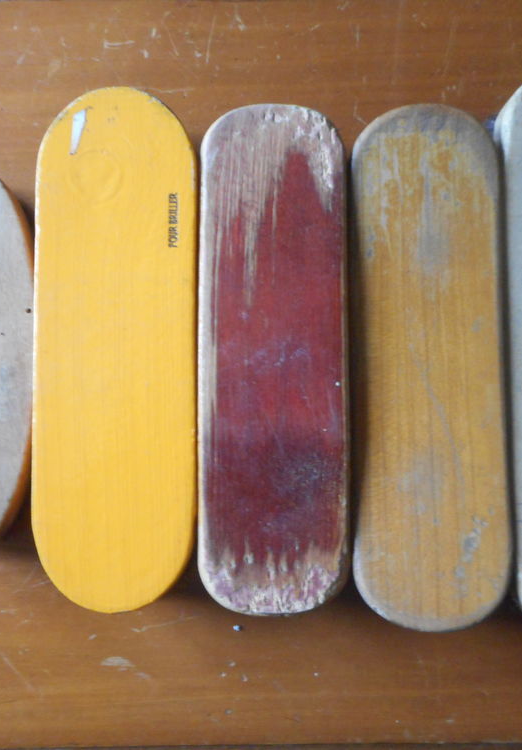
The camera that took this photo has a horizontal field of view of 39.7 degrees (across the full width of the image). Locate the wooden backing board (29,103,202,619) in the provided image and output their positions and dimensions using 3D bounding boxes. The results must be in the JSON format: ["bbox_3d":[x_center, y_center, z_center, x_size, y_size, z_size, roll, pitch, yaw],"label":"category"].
[{"bbox_3d":[-0.050,-0.010,0.258,0.056,0.043,0.179,0,87,0],"label":"wooden backing board"}]

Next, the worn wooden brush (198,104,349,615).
[{"bbox_3d":[0.004,-0.006,0.260,0.051,0.040,0.175,0,87,0],"label":"worn wooden brush"}]

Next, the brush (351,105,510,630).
[{"bbox_3d":[0.057,-0.004,0.258,0.053,0.043,0.179,0,87,0],"label":"brush"}]

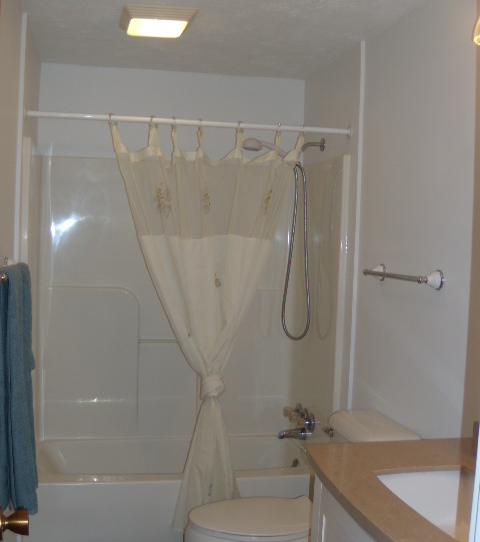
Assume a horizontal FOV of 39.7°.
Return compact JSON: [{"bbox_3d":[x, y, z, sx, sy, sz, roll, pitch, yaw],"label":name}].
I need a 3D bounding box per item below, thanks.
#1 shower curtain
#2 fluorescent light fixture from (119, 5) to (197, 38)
[{"bbox_3d":[-0.152,0.260,2.898,0.819,1.749,0.153,1,4,-11],"label":"shower curtain"},{"bbox_3d":[-0.324,-0.965,2.598,0.271,0.043,0.267,1,4,-11],"label":"fluorescent light fixture"}]

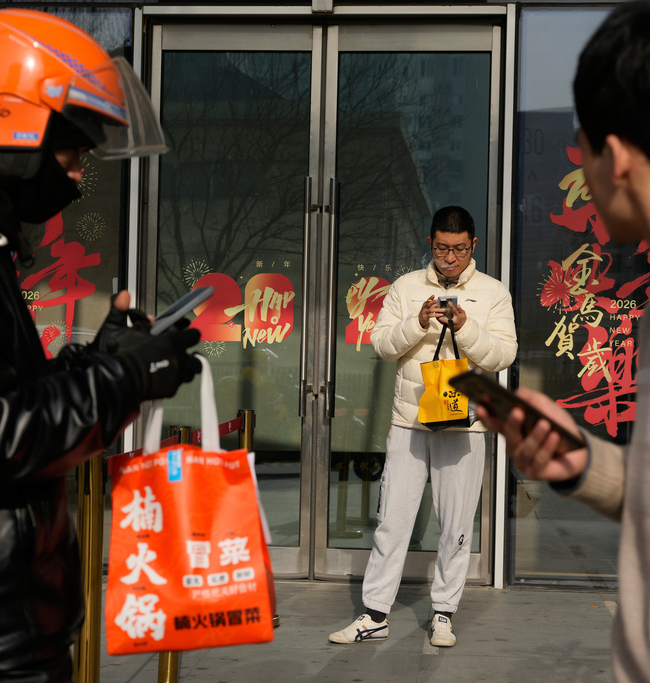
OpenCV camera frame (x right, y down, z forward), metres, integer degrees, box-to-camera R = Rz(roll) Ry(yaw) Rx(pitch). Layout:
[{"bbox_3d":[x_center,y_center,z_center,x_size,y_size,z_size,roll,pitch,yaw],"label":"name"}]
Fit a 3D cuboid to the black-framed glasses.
[{"bbox_3d":[0.496,-0.369,6.475,0.146,0.046,0.142,1,16,3],"label":"black-framed glasses"}]

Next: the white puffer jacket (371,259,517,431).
[{"bbox_3d":[0.469,0.012,6.470,0.560,0.670,0.420,1,-1,3],"label":"white puffer jacket"}]

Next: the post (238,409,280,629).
[{"bbox_3d":[-0.333,0.724,6.825,0.315,0.885,0.315,1,-1,3],"label":"post"}]

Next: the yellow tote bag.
[{"bbox_3d":[0.456,0.133,6.290,0.195,0.405,0.120,-2,-1,3],"label":"yellow tote bag"}]

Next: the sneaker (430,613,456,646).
[{"bbox_3d":[0.467,1.130,6.528,0.100,0.105,0.272,1,-1,3],"label":"sneaker"}]

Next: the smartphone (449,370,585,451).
[{"bbox_3d":[0.230,0.087,1.967,0.163,0.009,0.077,36,25,21],"label":"smartphone"}]

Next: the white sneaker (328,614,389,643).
[{"bbox_3d":[0.136,1.121,6.515,0.268,0.105,0.100,2,-1,-35],"label":"white sneaker"}]

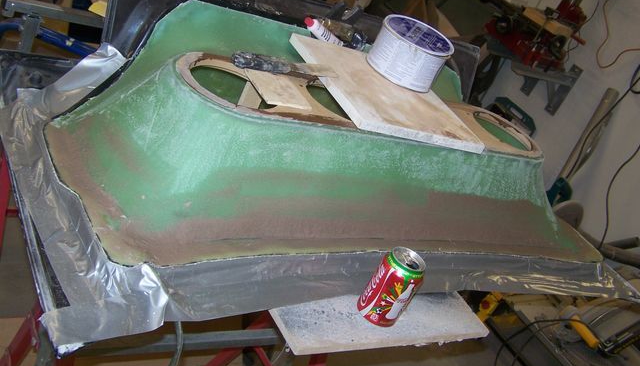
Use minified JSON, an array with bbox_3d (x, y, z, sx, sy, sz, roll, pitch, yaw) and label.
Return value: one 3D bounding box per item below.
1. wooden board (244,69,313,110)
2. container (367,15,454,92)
[{"bbox_3d":[-0.070,-0.148,1.086,0.080,0.005,0.105,3,37,-38],"label":"wooden board"},{"bbox_3d":[0.170,-0.248,1.341,0.144,0.083,0.144,27,31,0],"label":"container"}]

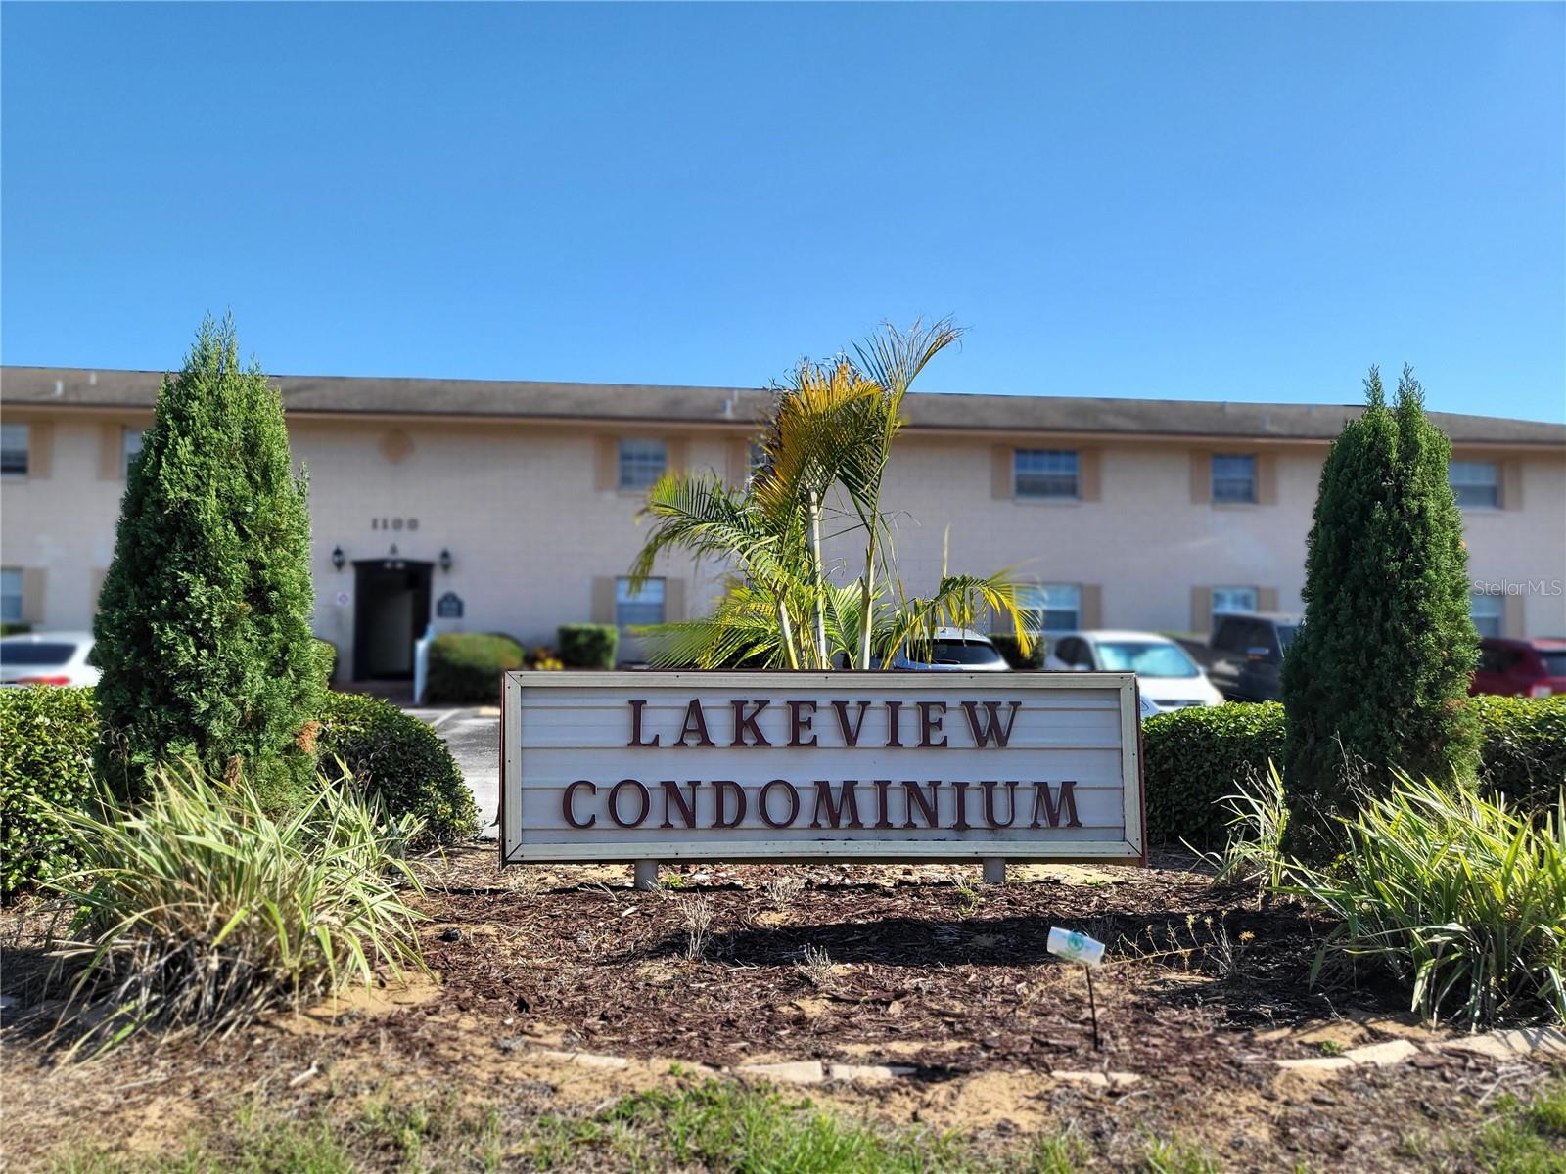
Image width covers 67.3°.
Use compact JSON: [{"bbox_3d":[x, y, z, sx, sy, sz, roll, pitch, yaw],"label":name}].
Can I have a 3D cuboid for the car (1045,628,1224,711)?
[{"bbox_3d":[5.300,1.489,18.700,1.800,1.560,4.450,1,-3,-4],"label":"car"}]

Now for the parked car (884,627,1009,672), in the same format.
[{"bbox_3d":[2.200,1.424,18.500,1.820,1.600,4.500,1,-3,-4],"label":"parked car"}]

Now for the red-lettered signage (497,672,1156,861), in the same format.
[{"bbox_3d":[0.195,0.860,5.610,3.020,0.920,0.240,1,-3,-3],"label":"red-lettered signage"}]

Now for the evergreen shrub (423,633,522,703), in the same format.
[{"bbox_3d":[-5.075,1.391,19.400,1.550,1.200,1.400,1,-3,-4],"label":"evergreen shrub"}]

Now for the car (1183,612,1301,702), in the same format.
[{"bbox_3d":[7.950,1.326,18.200,2.000,1.900,5.700,1,-3,-4],"label":"car"}]

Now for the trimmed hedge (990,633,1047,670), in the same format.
[{"bbox_3d":[4.268,1.396,22.000,1.250,1.000,1.050,1,-3,-4],"label":"trimmed hedge"}]

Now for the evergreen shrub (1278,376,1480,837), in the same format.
[{"bbox_3d":[3.106,0.152,6.100,1.030,2.580,1.000,1,-3,-3],"label":"evergreen shrub"}]

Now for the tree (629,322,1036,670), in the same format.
[{"bbox_3d":[0.274,-0.013,6.500,2.250,2.980,2.000,1,-3,-3],"label":"tree"}]

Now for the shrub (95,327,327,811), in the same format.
[{"bbox_3d":[-2.771,0.044,5.650,1.100,2.620,1.080,1,-3,-3],"label":"shrub"}]

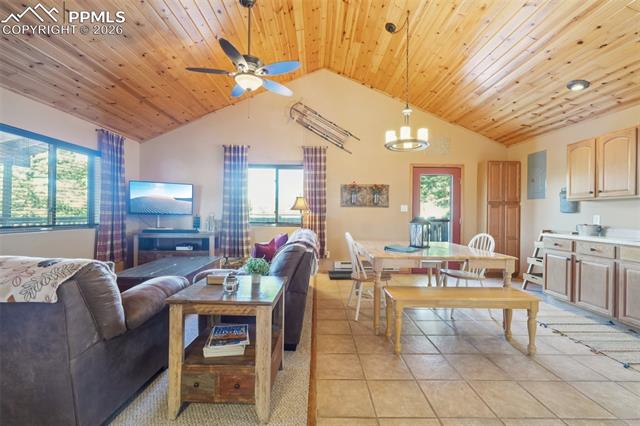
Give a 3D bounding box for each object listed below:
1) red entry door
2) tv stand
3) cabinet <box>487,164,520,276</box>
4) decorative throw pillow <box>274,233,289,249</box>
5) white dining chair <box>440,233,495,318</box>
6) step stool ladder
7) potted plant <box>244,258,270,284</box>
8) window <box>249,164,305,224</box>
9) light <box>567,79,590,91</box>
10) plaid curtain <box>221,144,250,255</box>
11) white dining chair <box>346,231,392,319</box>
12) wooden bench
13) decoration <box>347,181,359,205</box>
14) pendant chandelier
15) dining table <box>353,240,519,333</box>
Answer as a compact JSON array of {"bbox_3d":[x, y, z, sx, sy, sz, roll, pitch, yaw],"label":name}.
[{"bbox_3d":[2.267,0.150,5.160,0.930,2.050,0.060,0,0,0],"label":"red entry door"},{"bbox_3d":[-2.530,0.784,4.820,1.340,0.820,0.400,0,0,-4],"label":"tv stand"},{"bbox_3d":[3.355,0.127,5.000,0.600,2.130,0.310,0,0,0],"label":"cabinet"},{"bbox_3d":[-0.575,0.446,3.445,0.410,0.410,0.150,1,-20,30],"label":"decorative throw pillow"},{"bbox_3d":[1.710,0.706,3.184,0.510,0.936,0.460,1,0,-4],"label":"white dining chair"},{"bbox_3d":[3.348,0.730,3.958,0.430,0.930,0.420,1,0,0],"label":"step stool ladder"},{"bbox_3d":[-0.431,0.393,1.836,0.177,0.190,0.177,1,0,0],"label":"potted plant"},{"bbox_3d":[-0.840,-0.345,5.190,1.130,1.180,0.100,0,0,0],"label":"window"},{"bbox_3d":[3.068,-1.519,3.163,0.200,0.040,0.200,23,0,0],"label":"light"},{"bbox_3d":[-1.589,-0.207,5.010,0.550,2.110,0.120,1,0,0],"label":"plaid curtain"},{"bbox_3d":[0.545,0.692,3.094,0.520,0.936,0.460,1,0,-9],"label":"white dining chair"},{"bbox_3d":[1.230,0.955,2.405,1.210,0.450,0.385,0,0,0],"label":"wooden bench"},{"bbox_3d":[0.616,-0.388,5.080,0.230,0.460,0.120,0,0,0],"label":"decoration"},{"bbox_3d":[1.022,-1.579,3.141,0.530,1.610,0.550,1,0,0],"label":"pendant chandelier"},{"bbox_3d":[1.222,0.811,3.270,1.340,0.750,1.480,0,0,3],"label":"dining table"}]

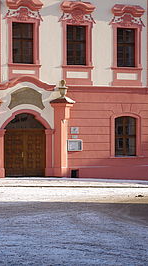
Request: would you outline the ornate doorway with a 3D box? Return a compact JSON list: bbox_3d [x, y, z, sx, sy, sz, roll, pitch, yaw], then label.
[{"bbox_3d":[-2.190,0.541,41.076,2.029,2.888,0.400,0,0,-26],"label":"ornate doorway"}]

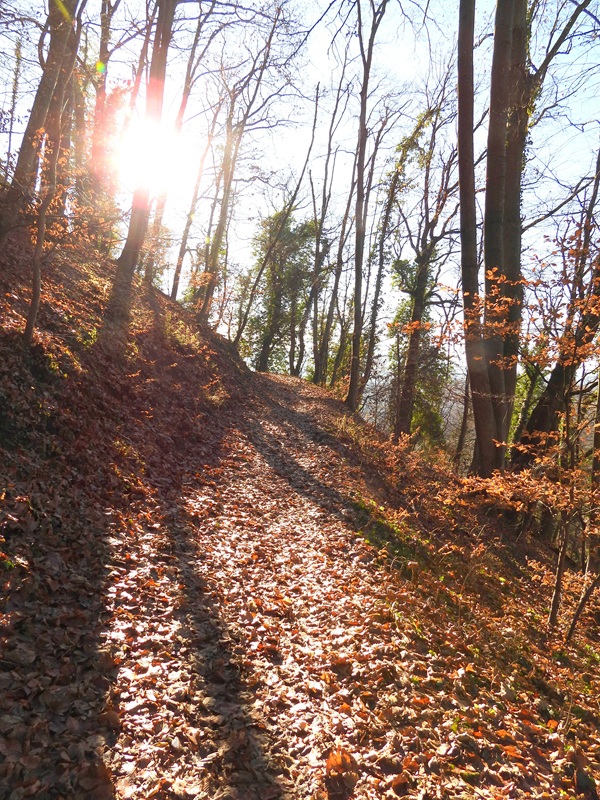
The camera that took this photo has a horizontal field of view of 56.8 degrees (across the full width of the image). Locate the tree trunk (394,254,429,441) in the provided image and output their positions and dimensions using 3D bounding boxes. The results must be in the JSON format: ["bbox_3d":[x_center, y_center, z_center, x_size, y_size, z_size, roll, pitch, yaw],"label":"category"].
[{"bbox_3d":[2.685,-1.259,13.300,0.480,4.400,0.450,6,-1,0],"label":"tree trunk"}]

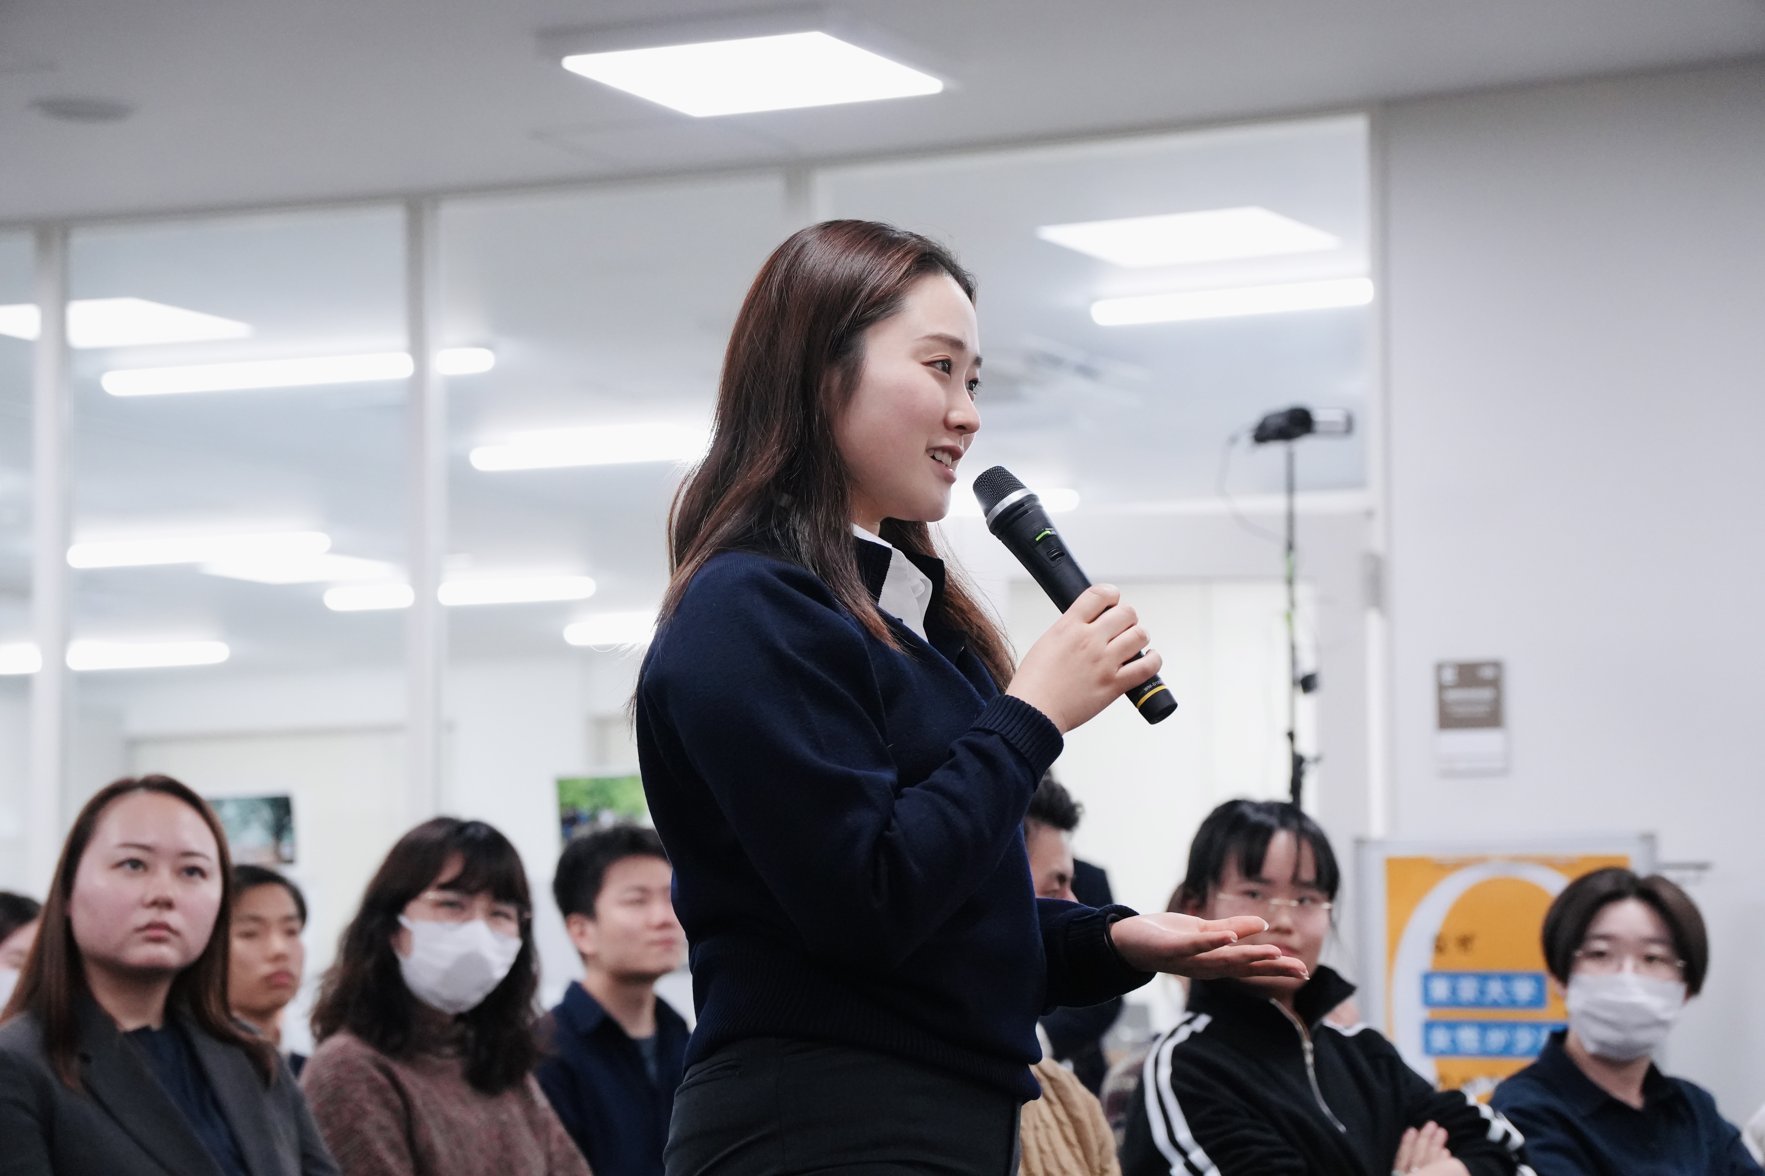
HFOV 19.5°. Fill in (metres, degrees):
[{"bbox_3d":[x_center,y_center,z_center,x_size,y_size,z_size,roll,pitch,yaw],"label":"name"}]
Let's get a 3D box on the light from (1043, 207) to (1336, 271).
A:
[{"bbox_3d":[0.758,-0.878,12.552,0.620,0.060,0.620,-3,-6,26],"label":"light"}]

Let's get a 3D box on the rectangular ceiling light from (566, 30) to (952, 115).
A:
[{"bbox_3d":[-0.259,-1.073,10.515,0.620,0.060,0.620,-3,-6,26],"label":"rectangular ceiling light"}]

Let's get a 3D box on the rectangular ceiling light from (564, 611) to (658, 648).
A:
[{"bbox_3d":[-0.901,0.184,23.503,1.240,0.075,0.140,-3,-6,26],"label":"rectangular ceiling light"}]

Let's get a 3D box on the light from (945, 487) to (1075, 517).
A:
[{"bbox_3d":[0.133,-0.291,18.552,1.240,0.075,0.140,-3,-6,26],"label":"light"}]

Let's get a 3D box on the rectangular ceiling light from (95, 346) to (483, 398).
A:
[{"bbox_3d":[-1.697,-0.642,14.907,1.240,0.075,0.140,-3,-6,26],"label":"rectangular ceiling light"}]

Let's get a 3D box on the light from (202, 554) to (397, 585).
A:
[{"bbox_3d":[-2.284,-0.094,20.620,0.620,0.060,0.620,-3,-6,26],"label":"light"}]

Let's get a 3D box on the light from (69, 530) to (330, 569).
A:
[{"bbox_3d":[-2.704,-0.153,19.938,1.240,0.075,0.140,-3,-6,26],"label":"light"}]

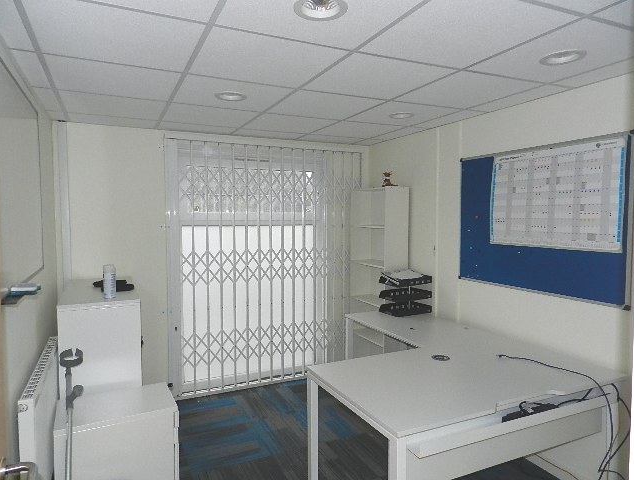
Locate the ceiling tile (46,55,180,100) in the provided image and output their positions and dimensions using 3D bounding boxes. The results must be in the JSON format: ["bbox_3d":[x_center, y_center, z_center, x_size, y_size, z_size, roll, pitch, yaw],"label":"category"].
[{"bbox_3d":[-1.041,-0.827,2.209,0.588,0.020,0.588,-2,4,-25],"label":"ceiling tile"}]

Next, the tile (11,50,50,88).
[{"bbox_3d":[-1.364,-0.816,2.055,0.104,0.020,0.588,-2,4,-25],"label":"tile"}]

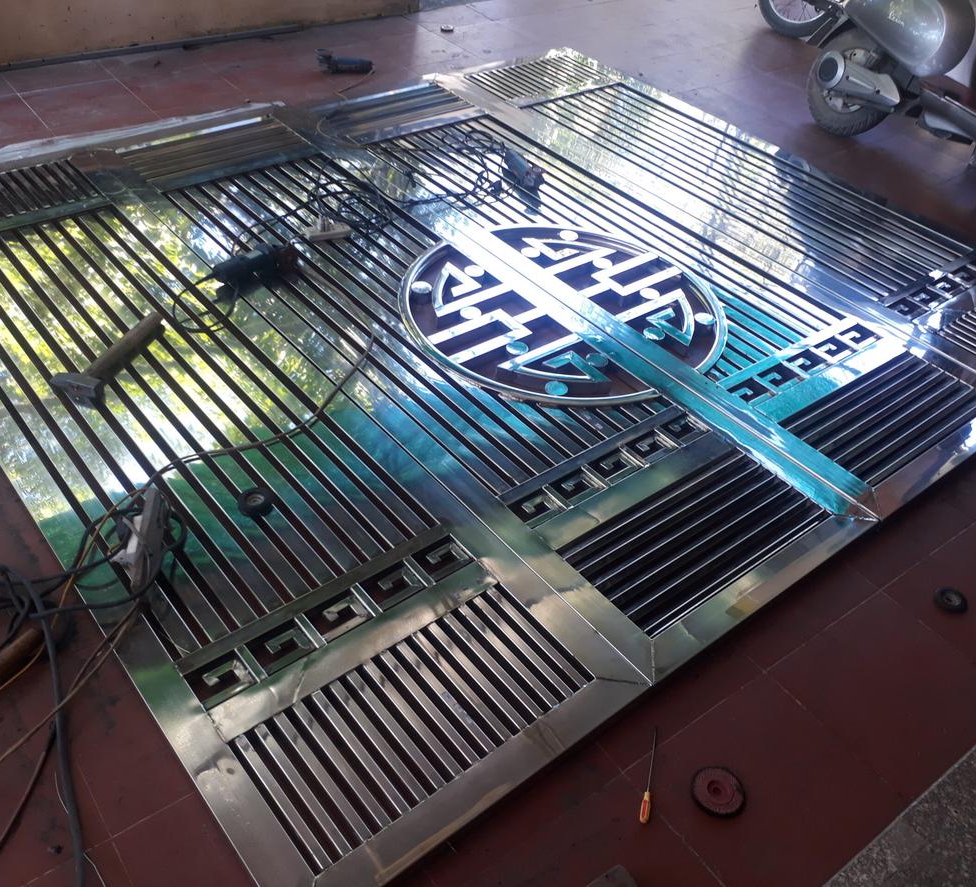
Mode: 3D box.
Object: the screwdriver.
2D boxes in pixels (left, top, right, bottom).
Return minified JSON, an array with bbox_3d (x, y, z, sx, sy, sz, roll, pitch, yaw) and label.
[{"bbox_3d":[0.300,0.608,1.701,0.022,0.021,0.203,13,41,8],"label":"screwdriver"}]

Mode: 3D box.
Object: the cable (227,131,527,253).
[{"bbox_3d":[-0.383,-0.929,3.275,1.280,0.070,0.560,-28,51,-33],"label":"cable"}]

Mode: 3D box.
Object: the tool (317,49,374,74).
[{"bbox_3d":[-0.652,-1.765,4.260,0.250,0.088,0.075,3,41,-5],"label":"tool"}]

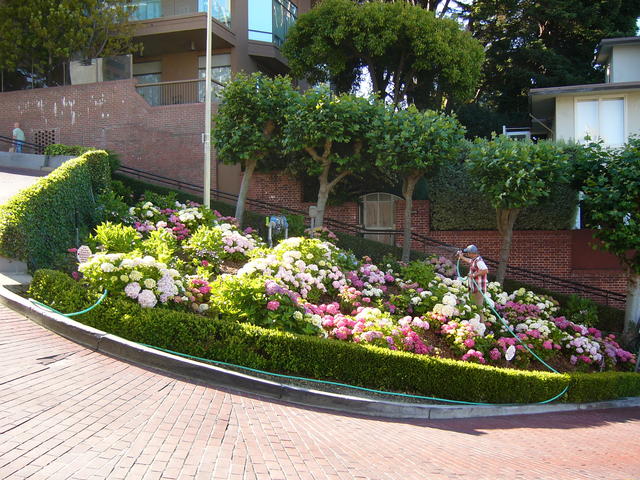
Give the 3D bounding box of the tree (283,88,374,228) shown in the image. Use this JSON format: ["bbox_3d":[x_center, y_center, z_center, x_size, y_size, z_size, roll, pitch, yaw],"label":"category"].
[{"bbox_3d":[0.188,-1.978,16.200,2.250,3.630,2.200,0,0,0],"label":"tree"}]

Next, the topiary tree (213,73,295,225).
[{"bbox_3d":[-1.726,-2.350,16.800,2.130,4.000,2.100,0,0,0],"label":"topiary tree"}]

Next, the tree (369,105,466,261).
[{"bbox_3d":[2.350,-1.362,15.600,2.360,3.810,2.200,0,0,17],"label":"tree"}]

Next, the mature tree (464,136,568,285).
[{"bbox_3d":[4.578,-0.672,15.000,2.360,3.550,2.200,0,0,17],"label":"mature tree"}]

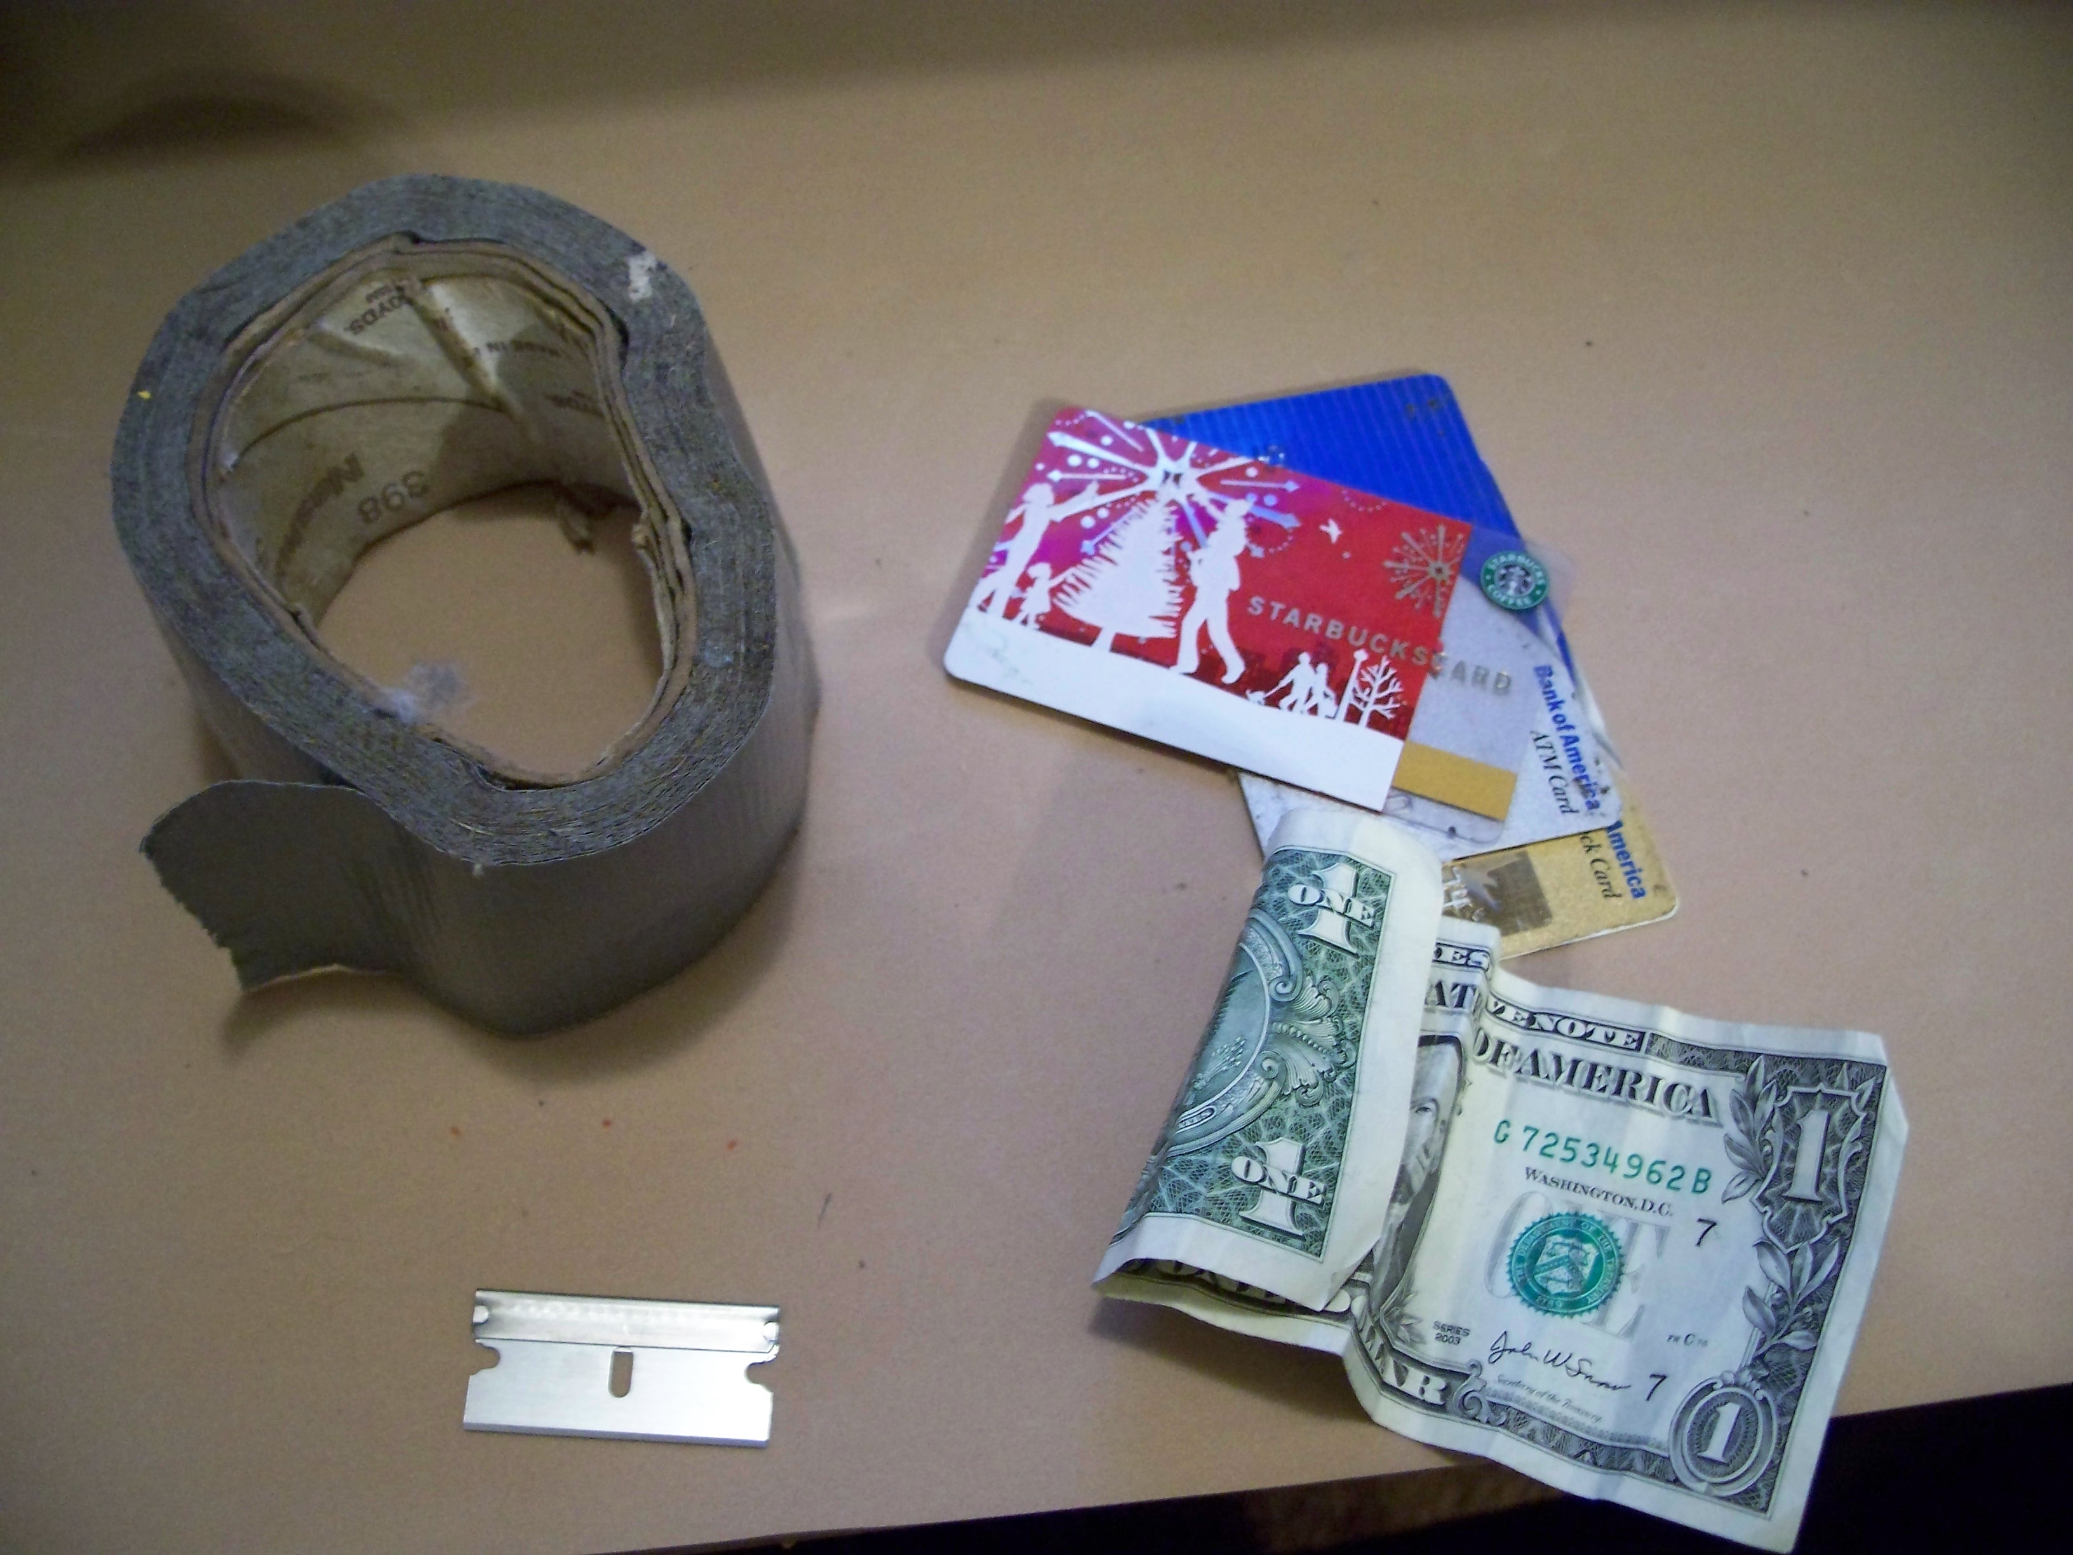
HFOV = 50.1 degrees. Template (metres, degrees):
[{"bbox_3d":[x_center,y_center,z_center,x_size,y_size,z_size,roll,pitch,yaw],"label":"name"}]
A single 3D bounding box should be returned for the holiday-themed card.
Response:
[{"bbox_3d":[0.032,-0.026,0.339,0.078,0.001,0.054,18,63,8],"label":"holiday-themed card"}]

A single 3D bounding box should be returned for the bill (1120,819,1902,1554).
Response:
[{"bbox_3d":[0.061,0.049,0.287,0.090,0.028,0.076,21,64,9],"label":"bill"}]

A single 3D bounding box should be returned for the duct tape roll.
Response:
[{"bbox_3d":[-0.077,-0.025,0.311,0.087,0.049,0.113,-8,63,-6],"label":"duct tape roll"}]

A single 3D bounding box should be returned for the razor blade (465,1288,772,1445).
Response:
[{"bbox_3d":[-0.053,0.076,0.285,0.038,0.001,0.019,2,62,0],"label":"razor blade"}]

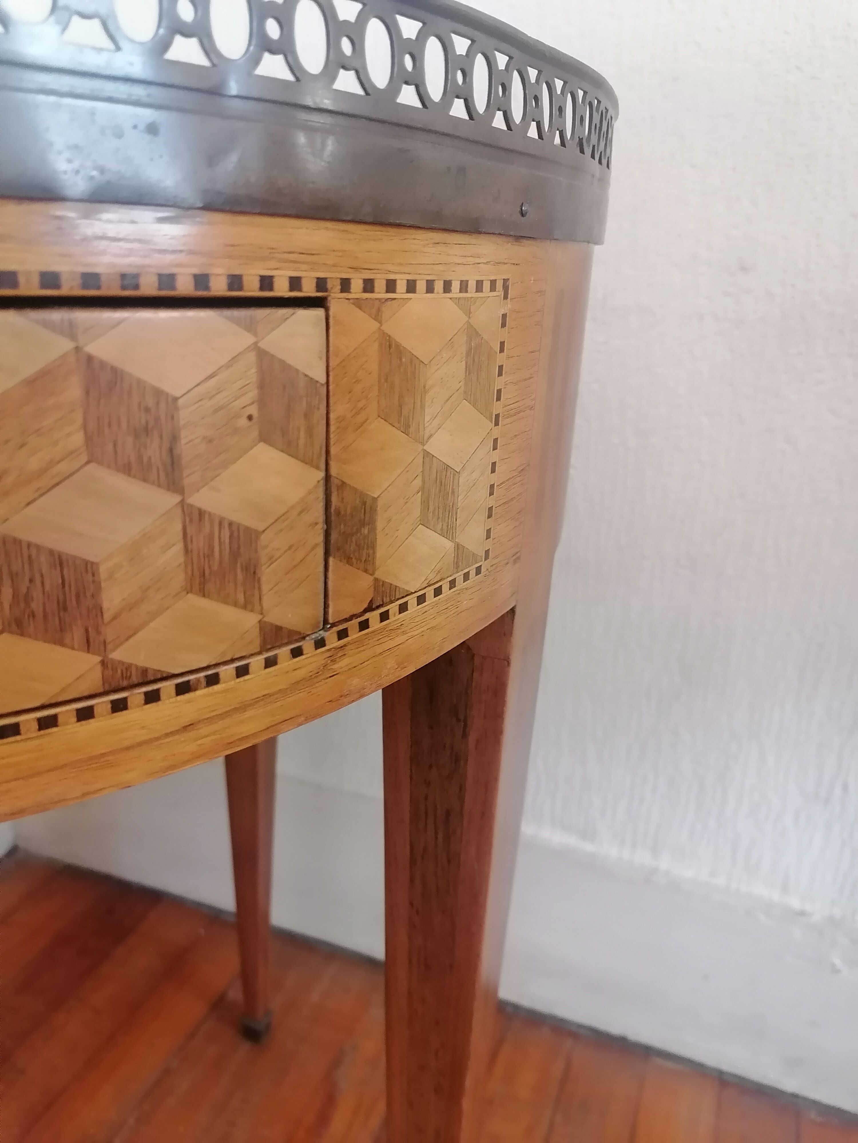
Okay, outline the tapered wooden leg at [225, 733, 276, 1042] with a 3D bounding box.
[{"bbox_3d":[-0.145,0.154,0.693,0.043,0.564,0.043,10,21,18],"label":"tapered wooden leg"}]

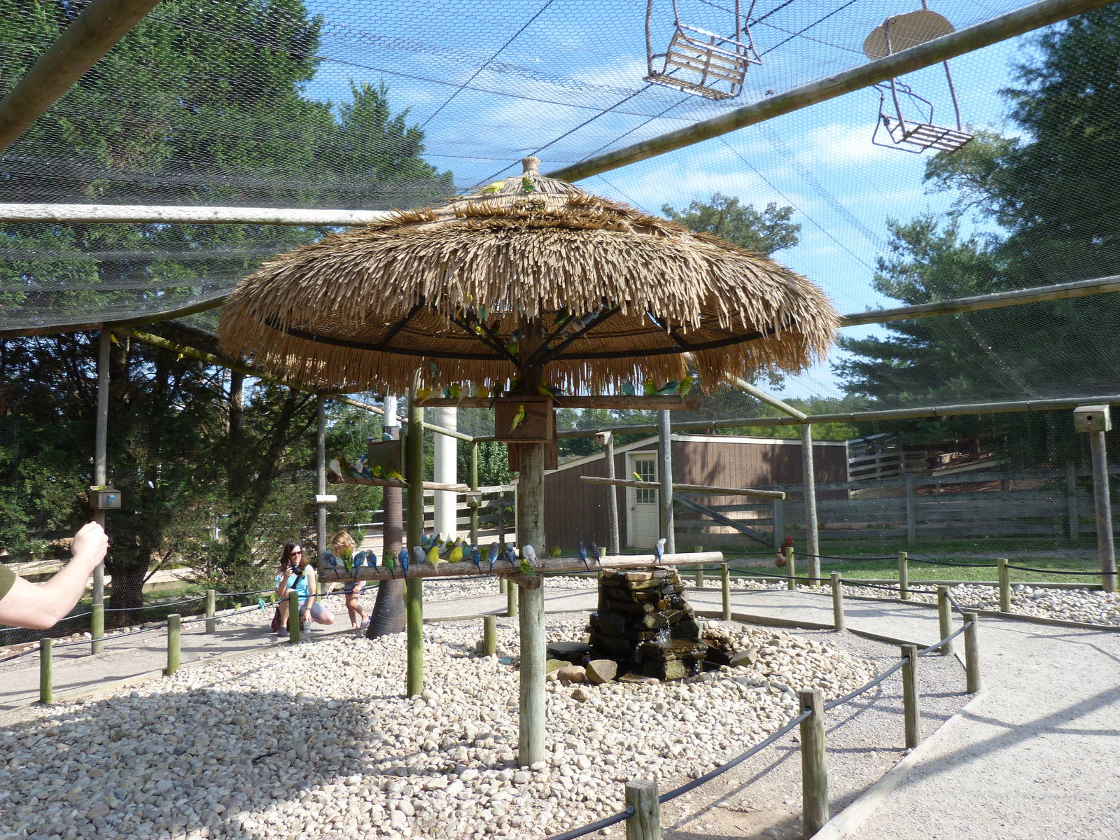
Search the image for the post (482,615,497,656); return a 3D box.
[{"bbox_3d":[-0.663,2.032,7.661,0.115,0.368,0.115,-1,-5,-5],"label":"post"}]

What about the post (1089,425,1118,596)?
[{"bbox_3d":[7.098,1.137,10.558,0.178,2.167,0.178,-4,-6,34],"label":"post"}]

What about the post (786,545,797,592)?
[{"bbox_3d":[3.189,2.049,11.167,0.108,0.607,0.108,-3,-5,15],"label":"post"}]

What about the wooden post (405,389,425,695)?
[{"bbox_3d":[-1.107,0.909,6.210,0.116,2.351,0.116,-1,-4,0],"label":"wooden post"}]

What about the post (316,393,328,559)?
[{"bbox_3d":[-3.484,0.990,11.835,0.107,2.713,0.107,-1,-4,0],"label":"post"}]

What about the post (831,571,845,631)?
[{"bbox_3d":[2.832,1.841,8.222,0.093,0.579,0.093,-4,-5,18],"label":"post"}]

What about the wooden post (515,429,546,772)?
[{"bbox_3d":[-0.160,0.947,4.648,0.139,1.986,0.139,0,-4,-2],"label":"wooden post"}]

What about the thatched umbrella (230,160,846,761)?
[{"bbox_3d":[-0.197,0.183,4.730,3.362,3.524,3.362,-1,-5,-2],"label":"thatched umbrella"}]

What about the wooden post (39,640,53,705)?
[{"bbox_3d":[-3.956,1.934,6.231,0.091,0.469,0.091,0,-5,-32],"label":"wooden post"}]

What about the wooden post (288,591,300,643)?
[{"bbox_3d":[-2.849,2.101,8.663,0.105,0.523,0.105,0,-5,-18],"label":"wooden post"}]

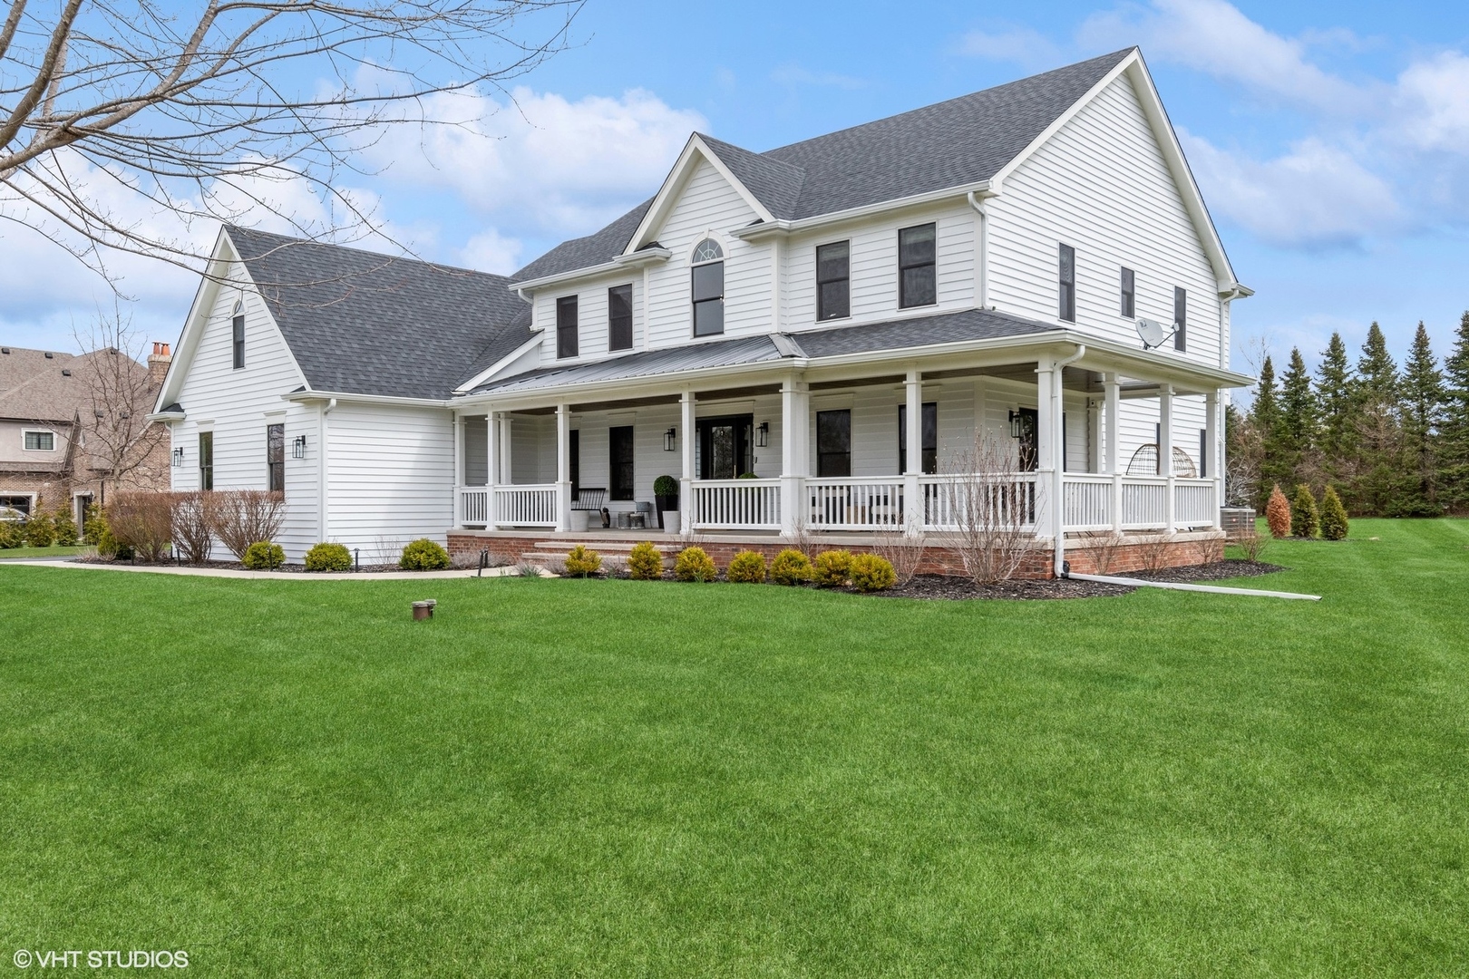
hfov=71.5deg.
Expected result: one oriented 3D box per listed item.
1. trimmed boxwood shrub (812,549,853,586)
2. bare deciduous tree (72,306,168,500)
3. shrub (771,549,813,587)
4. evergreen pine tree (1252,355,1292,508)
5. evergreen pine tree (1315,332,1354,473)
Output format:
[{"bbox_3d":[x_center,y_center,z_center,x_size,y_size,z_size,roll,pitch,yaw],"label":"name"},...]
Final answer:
[{"bbox_3d":[1.367,1.083,14.050,0.600,0.522,0.600,0,-1,0],"label":"trimmed boxwood shrub"},{"bbox_3d":[-21.690,-2.249,36.000,3.400,8.500,3.400,0,-1,0],"label":"bare deciduous tree"},{"bbox_3d":[0.794,1.094,14.400,0.590,0.535,0.590,0,-1,0],"label":"shrub"},{"bbox_3d":[39.449,-4.010,75.000,3.100,11.733,3.100,0,-1,0],"label":"evergreen pine tree"},{"bbox_3d":[35.272,-3.849,60.000,3.000,10.800,3.000,0,-1,0],"label":"evergreen pine tree"}]

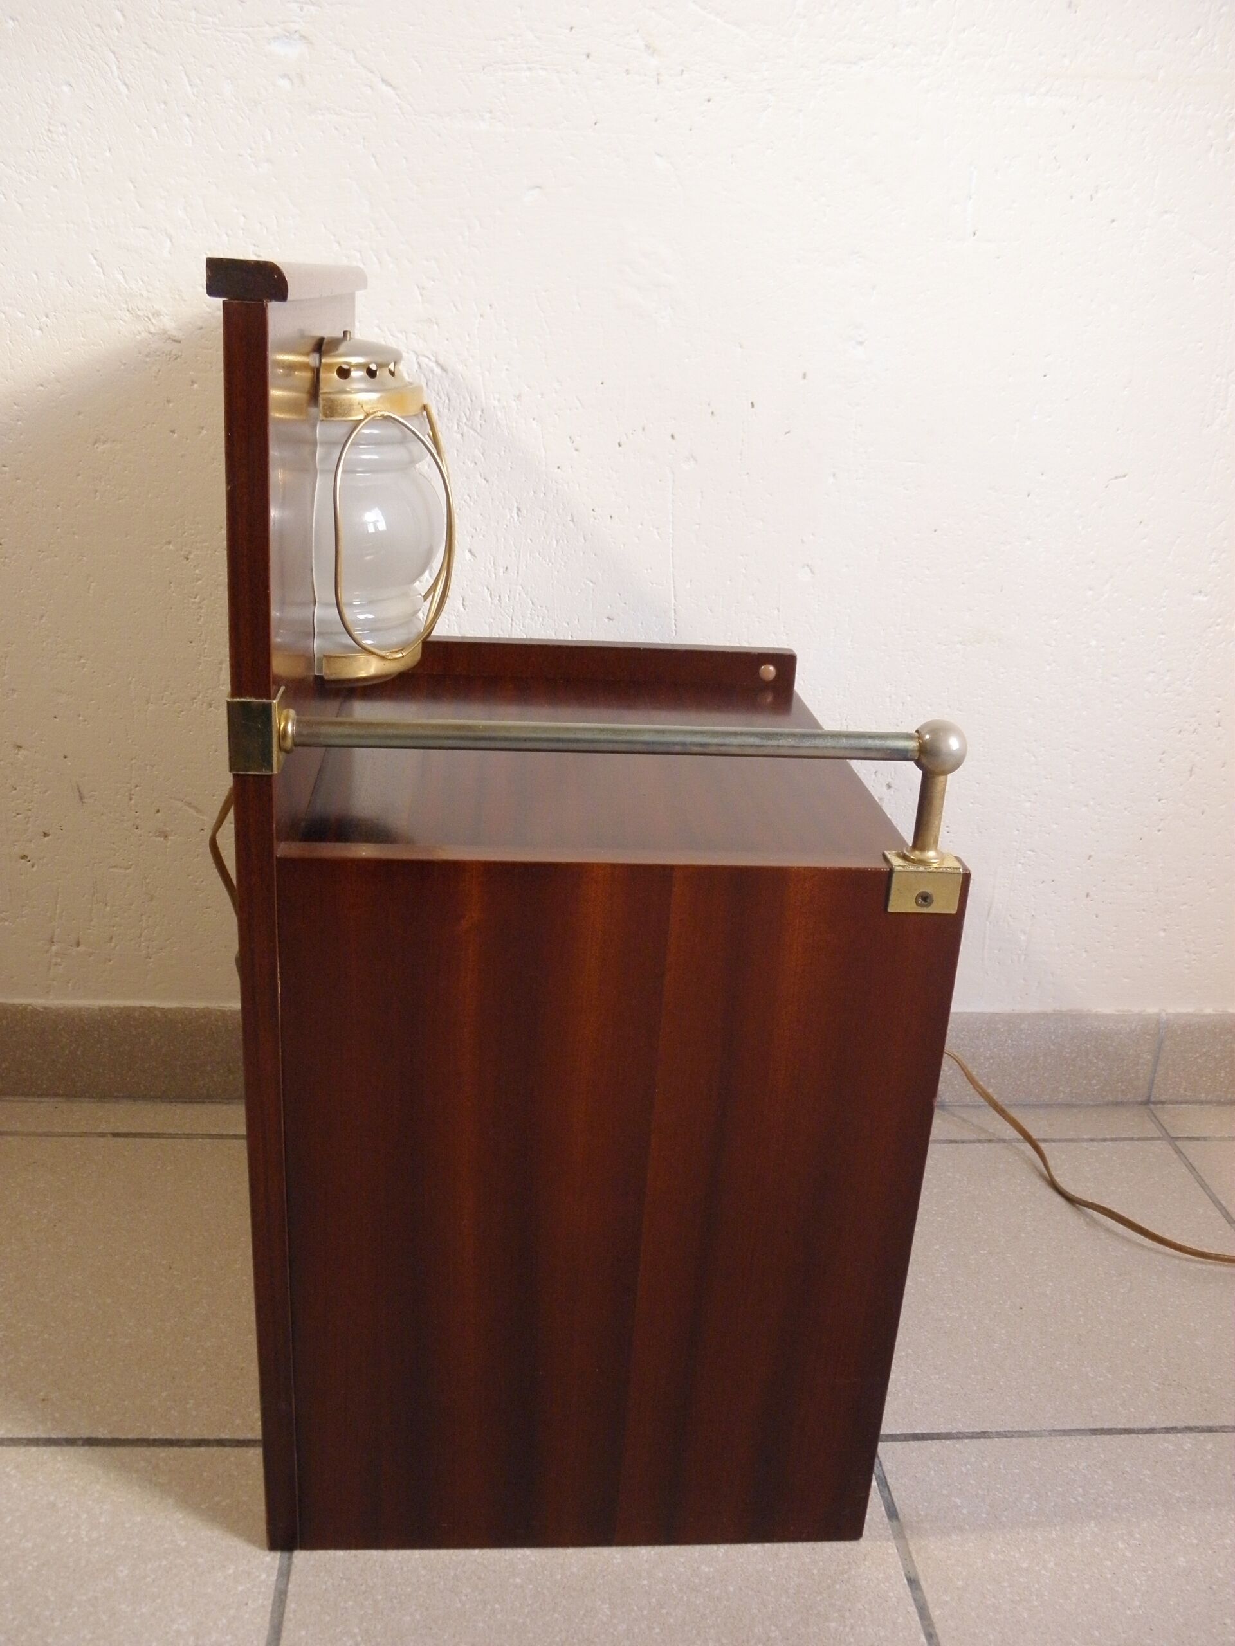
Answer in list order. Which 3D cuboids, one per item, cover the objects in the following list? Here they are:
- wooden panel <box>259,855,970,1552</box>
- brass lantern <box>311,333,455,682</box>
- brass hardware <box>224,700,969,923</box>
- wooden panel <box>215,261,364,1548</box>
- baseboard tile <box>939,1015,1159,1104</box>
[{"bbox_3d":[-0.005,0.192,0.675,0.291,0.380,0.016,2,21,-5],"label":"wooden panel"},{"bbox_3d":[-0.113,-0.157,0.709,0.064,0.165,0.109,2,21,-5],"label":"brass lantern"},{"bbox_3d":[-0.003,-0.008,0.600,0.309,0.086,0.025,2,21,-5],"label":"brass hardware"},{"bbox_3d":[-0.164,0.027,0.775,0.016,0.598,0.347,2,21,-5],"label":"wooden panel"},{"bbox_3d":[0.285,0.190,1.146,0.304,0.084,0.012,2,21,-5],"label":"baseboard tile"}]

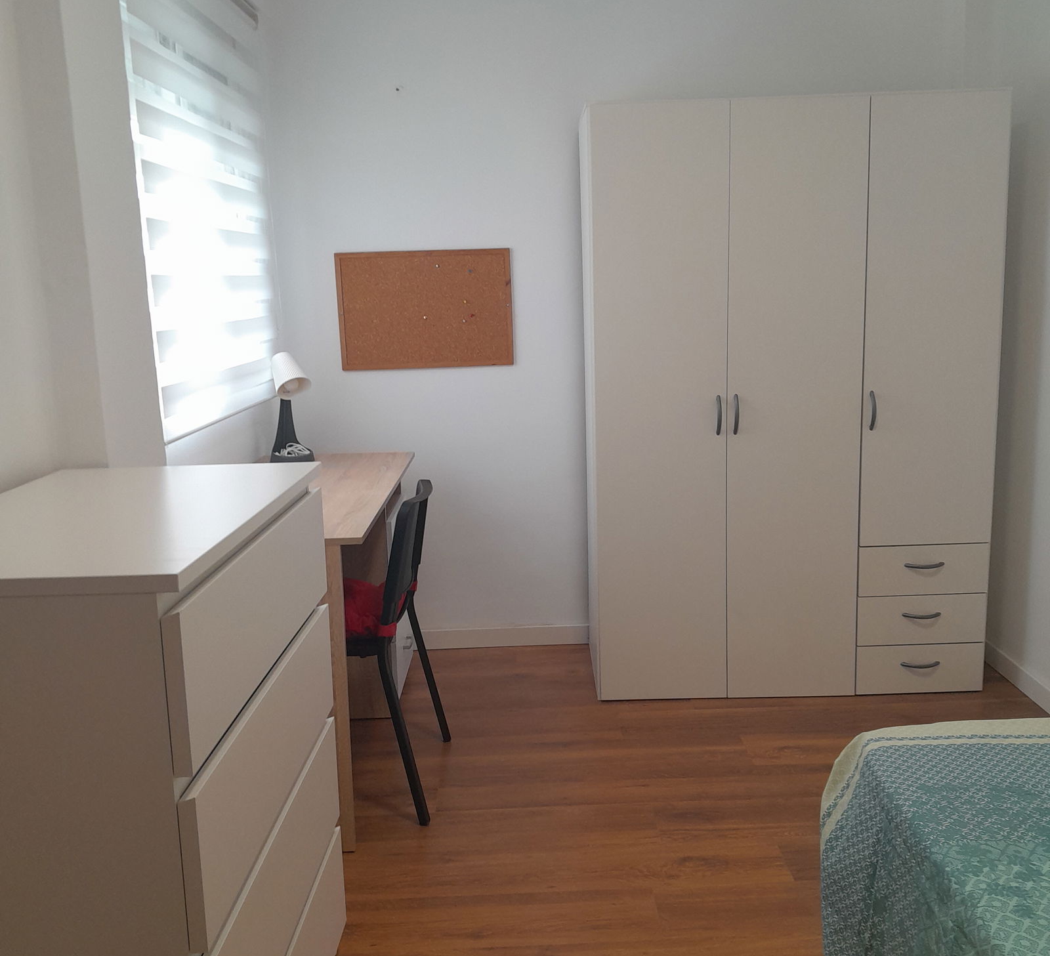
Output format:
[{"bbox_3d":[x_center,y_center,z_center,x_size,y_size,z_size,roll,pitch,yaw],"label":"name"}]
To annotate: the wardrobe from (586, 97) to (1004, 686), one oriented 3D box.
[{"bbox_3d":[0.817,-0.246,3.534,1.195,1.801,0.525,-1,10,2],"label":"wardrobe"}]

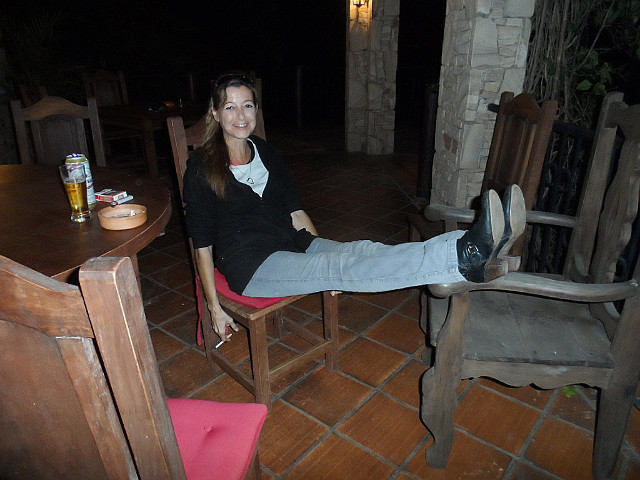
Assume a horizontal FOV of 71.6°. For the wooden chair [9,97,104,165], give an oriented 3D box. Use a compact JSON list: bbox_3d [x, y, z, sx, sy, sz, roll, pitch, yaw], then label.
[{"bbox_3d":[-1.318,-0.171,2.289,0.405,1.034,0.502,-5,23,-10],"label":"wooden chair"}]

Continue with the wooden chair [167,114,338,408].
[{"bbox_3d":[-0.232,0.045,1.710,0.405,1.034,0.502,-19,28,-37],"label":"wooden chair"}]

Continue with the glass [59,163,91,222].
[{"bbox_3d":[-0.719,-0.134,1.315,0.067,0.149,0.067,-1,22,0],"label":"glass"}]

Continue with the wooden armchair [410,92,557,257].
[{"bbox_3d":[0.744,-0.160,2.169,0.502,1.034,0.405,-4,22,-6],"label":"wooden armchair"}]

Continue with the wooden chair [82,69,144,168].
[{"bbox_3d":[-2.204,-1.185,4.818,0.405,1.034,0.502,-14,26,-29],"label":"wooden chair"}]

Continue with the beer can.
[{"bbox_3d":[-0.764,-0.186,1.424,0.066,0.165,0.066,-1,22,0],"label":"beer can"}]

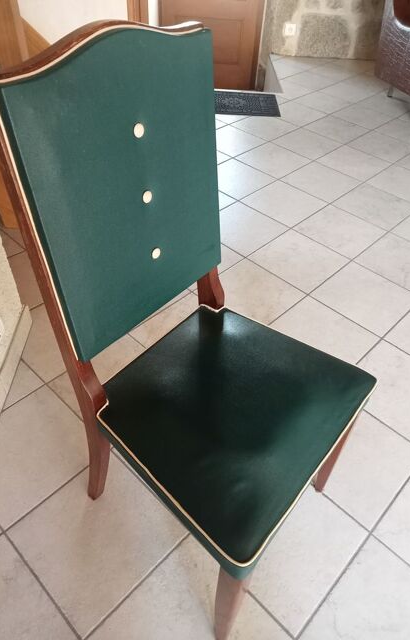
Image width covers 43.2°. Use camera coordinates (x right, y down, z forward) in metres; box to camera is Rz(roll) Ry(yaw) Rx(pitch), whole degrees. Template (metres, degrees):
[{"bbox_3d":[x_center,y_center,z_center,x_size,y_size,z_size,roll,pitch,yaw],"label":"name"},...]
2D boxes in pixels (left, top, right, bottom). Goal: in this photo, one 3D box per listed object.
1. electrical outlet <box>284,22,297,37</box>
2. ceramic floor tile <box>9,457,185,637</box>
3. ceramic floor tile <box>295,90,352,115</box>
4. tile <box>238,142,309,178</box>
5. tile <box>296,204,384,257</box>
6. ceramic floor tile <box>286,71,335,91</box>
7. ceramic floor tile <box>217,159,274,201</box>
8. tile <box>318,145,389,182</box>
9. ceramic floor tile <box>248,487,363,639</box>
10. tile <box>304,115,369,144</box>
[{"bbox_3d":[0.713,-2.406,4.298,0.083,0.083,0.014,2,43,-3],"label":"electrical outlet"},{"bbox_3d":[-0.264,0.529,1.290,0.324,0.010,0.324,35,51,28],"label":"ceramic floor tile"},{"bbox_3d":[0.839,-1.546,3.683,0.330,0.010,0.330,35,51,29],"label":"ceramic floor tile"},{"bbox_3d":[0.379,-0.878,2.851,0.324,0.010,0.324,35,51,28],"label":"tile"},{"bbox_3d":[0.623,-0.407,2.376,0.327,0.010,0.327,34,51,29],"label":"tile"},{"bbox_3d":[0.794,-1.775,3.847,0.324,0.010,0.324,35,51,28],"label":"ceramic floor tile"},{"bbox_3d":[0.158,-0.757,2.777,0.330,0.010,0.330,35,51,29],"label":"ceramic floor tile"},{"bbox_3d":[0.862,-0.901,2.990,0.330,0.010,0.330,35,51,29],"label":"tile"},{"bbox_3d":[0.192,0.545,1.319,0.327,0.010,0.327,34,51,29],"label":"ceramic floor tile"},{"bbox_3d":[0.820,-1.179,3.209,0.324,0.010,0.324,35,51,28],"label":"tile"}]

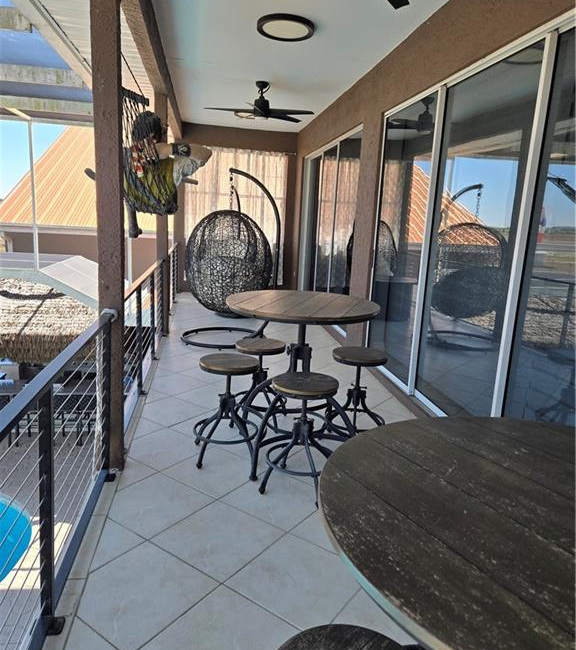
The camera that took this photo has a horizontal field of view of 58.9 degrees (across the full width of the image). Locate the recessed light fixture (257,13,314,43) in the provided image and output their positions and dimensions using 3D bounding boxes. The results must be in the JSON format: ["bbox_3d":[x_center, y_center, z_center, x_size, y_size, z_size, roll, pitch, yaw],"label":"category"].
[{"bbox_3d":[-0.016,-2.418,4.168,0.465,0.058,0.465,3,12,-1],"label":"recessed light fixture"}]

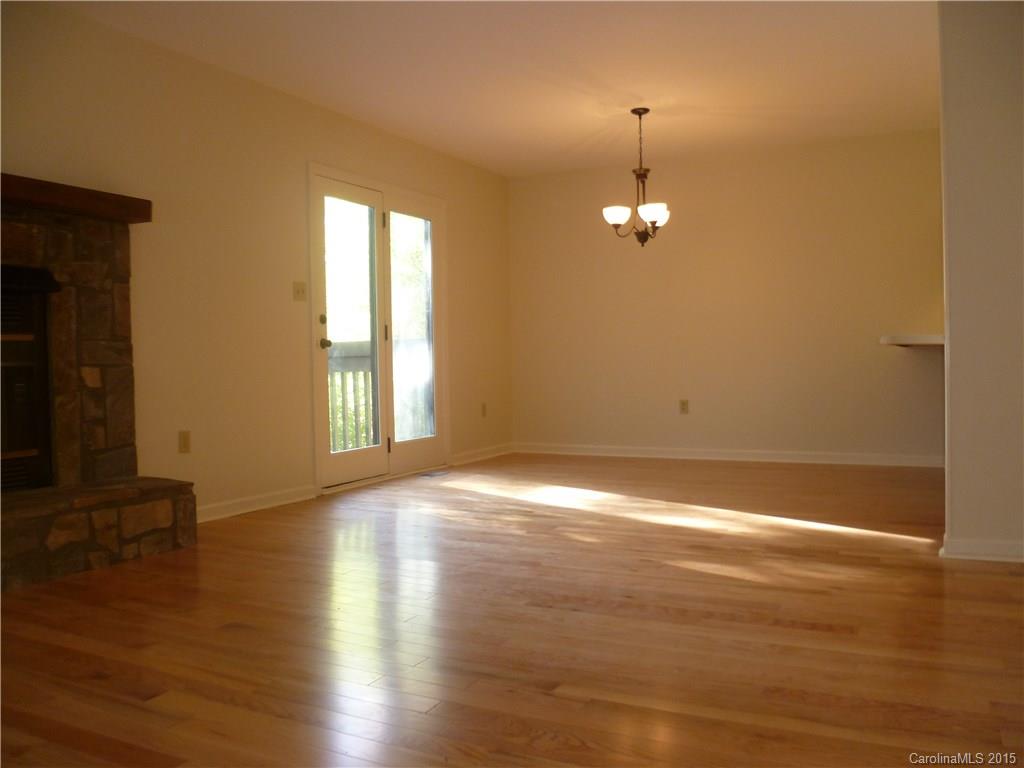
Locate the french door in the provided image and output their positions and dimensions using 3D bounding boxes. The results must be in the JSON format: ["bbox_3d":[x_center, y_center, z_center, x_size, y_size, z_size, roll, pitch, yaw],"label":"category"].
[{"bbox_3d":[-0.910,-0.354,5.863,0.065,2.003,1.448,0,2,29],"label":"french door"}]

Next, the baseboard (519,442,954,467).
[{"bbox_3d":[1.596,0.566,6.705,3.538,0.092,0.018,0,2,25],"label":"baseboard"}]

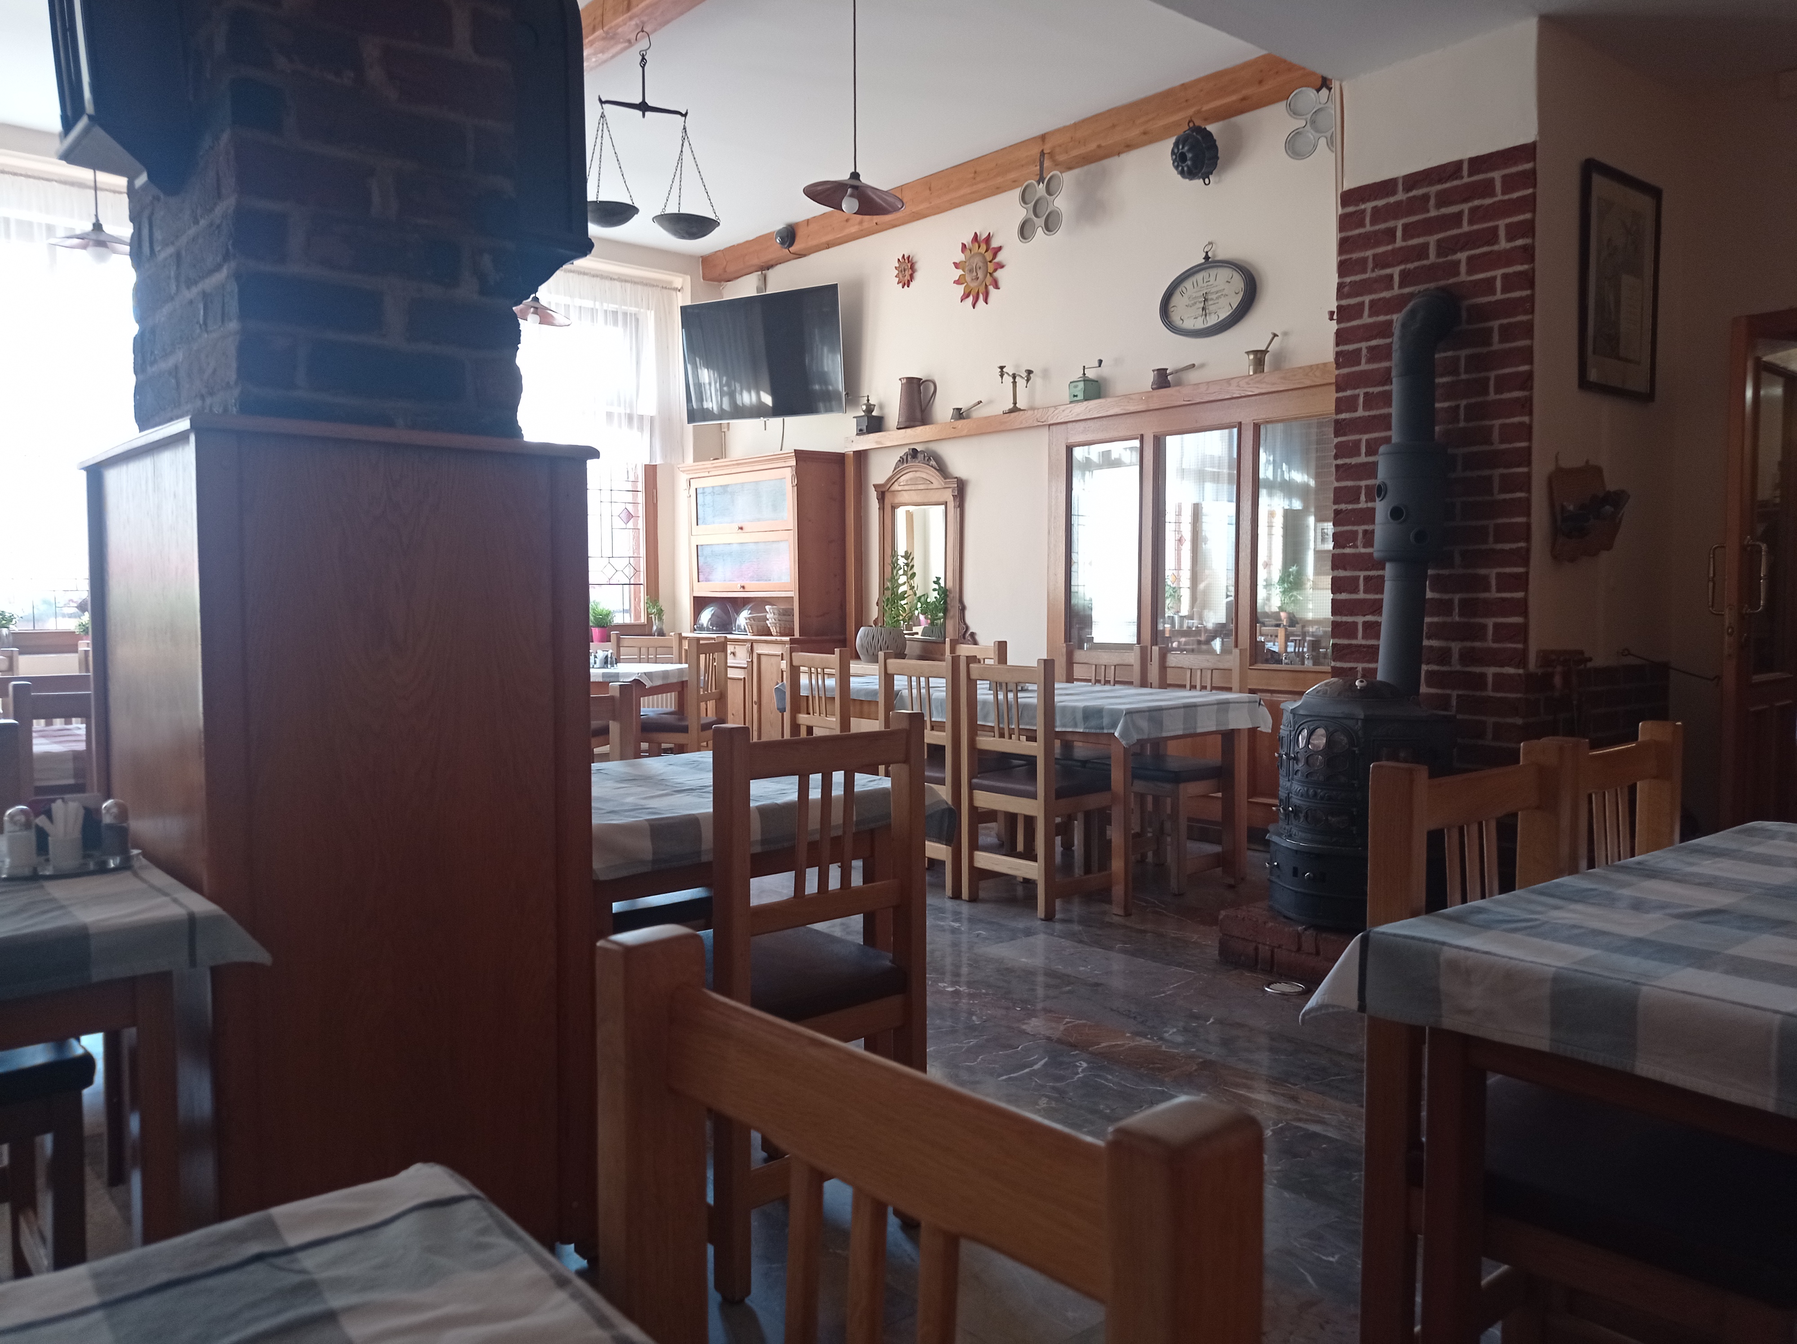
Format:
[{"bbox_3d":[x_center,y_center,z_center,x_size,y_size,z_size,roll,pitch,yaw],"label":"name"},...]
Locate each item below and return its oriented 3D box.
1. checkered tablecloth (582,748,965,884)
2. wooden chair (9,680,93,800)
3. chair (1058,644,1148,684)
[{"bbox_3d":[-0.513,0.310,3.263,0.920,0.142,0.970,-2,3,-39],"label":"checkered tablecloth"},{"bbox_3d":[-2.166,0.477,3.925,0.430,0.920,0.460,-3,4,-39],"label":"wooden chair"},{"bbox_3d":[0.785,0.365,6.480,0.480,0.945,0.460,-2,3,-39],"label":"chair"}]

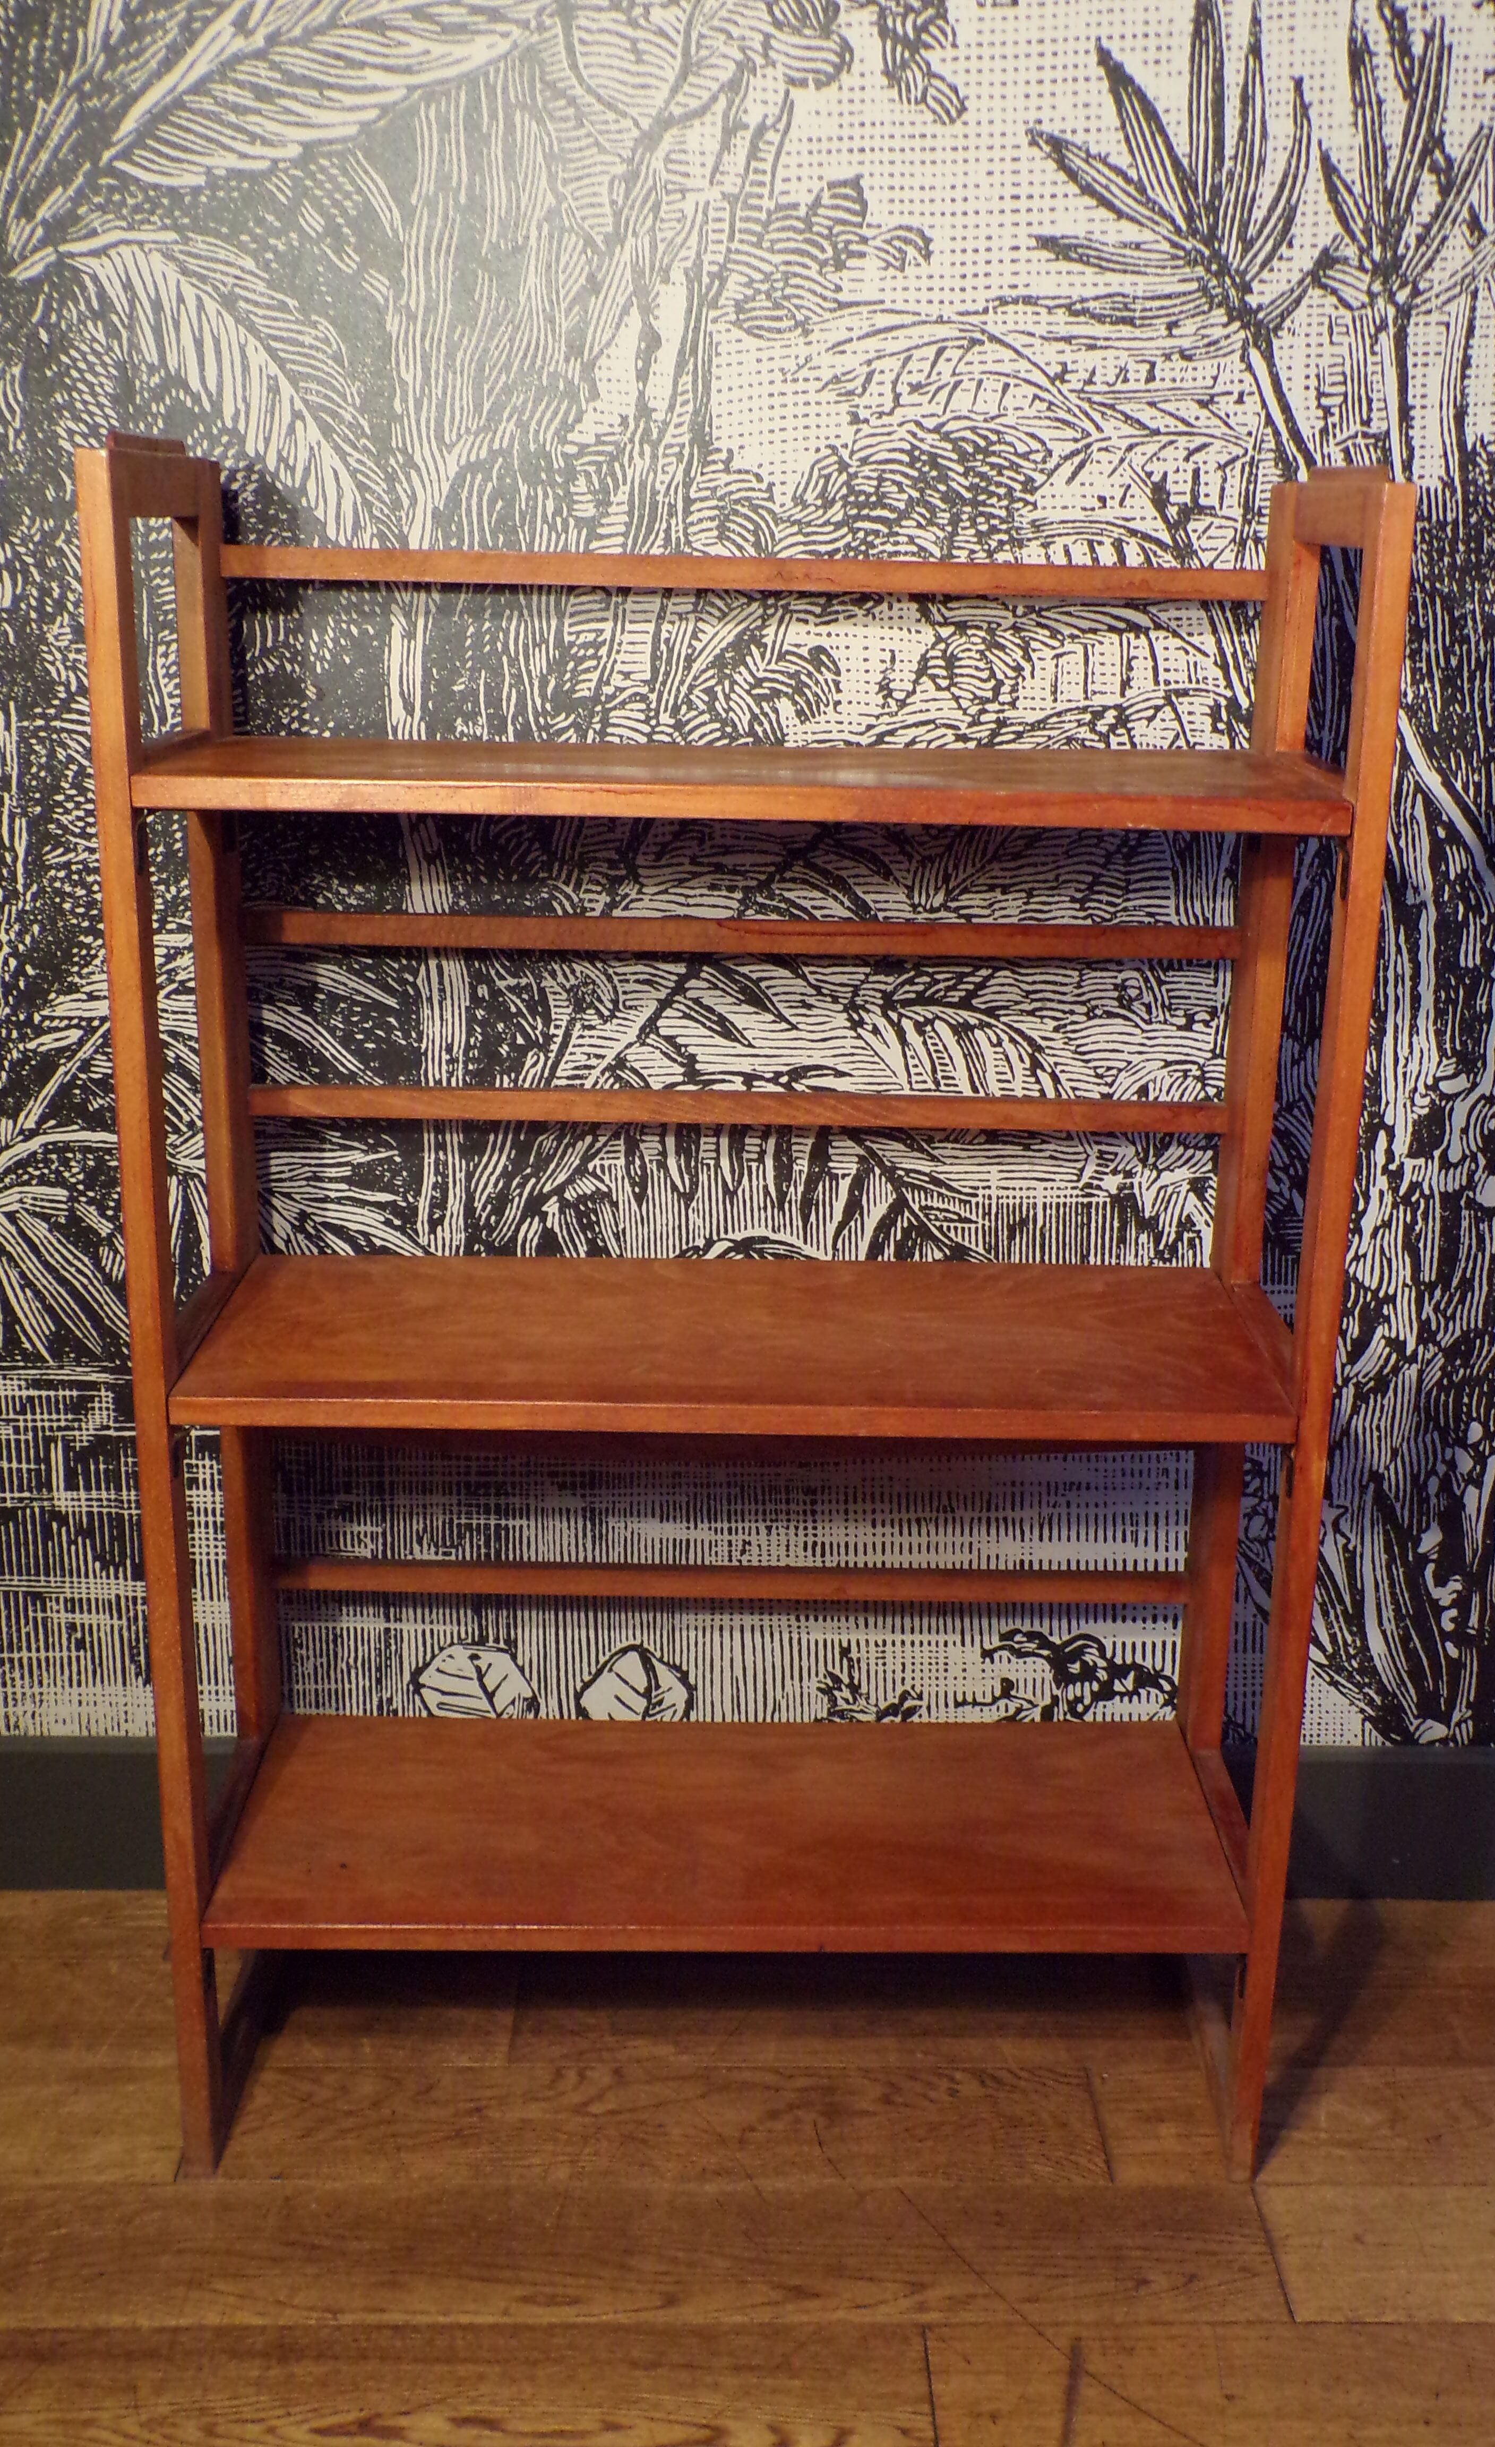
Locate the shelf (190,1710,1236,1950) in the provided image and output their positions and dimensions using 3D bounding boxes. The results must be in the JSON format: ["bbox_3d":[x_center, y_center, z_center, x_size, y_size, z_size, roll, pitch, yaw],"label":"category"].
[{"bbox_3d":[-0.013,0.420,1.575,0.670,0.019,0.266,0,17,0],"label":"shelf"}]

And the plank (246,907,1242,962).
[{"bbox_3d":[-0.002,-0.194,1.522,0.670,0.019,0.012,1,17,-1],"label":"plank"}]

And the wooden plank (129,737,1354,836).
[{"bbox_3d":[-0.003,-0.268,1.367,0.670,0.019,0.266,1,17,0],"label":"wooden plank"}]

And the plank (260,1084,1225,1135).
[{"bbox_3d":[-0.005,-0.078,1.557,0.670,0.019,0.012,1,17,-1],"label":"plank"}]

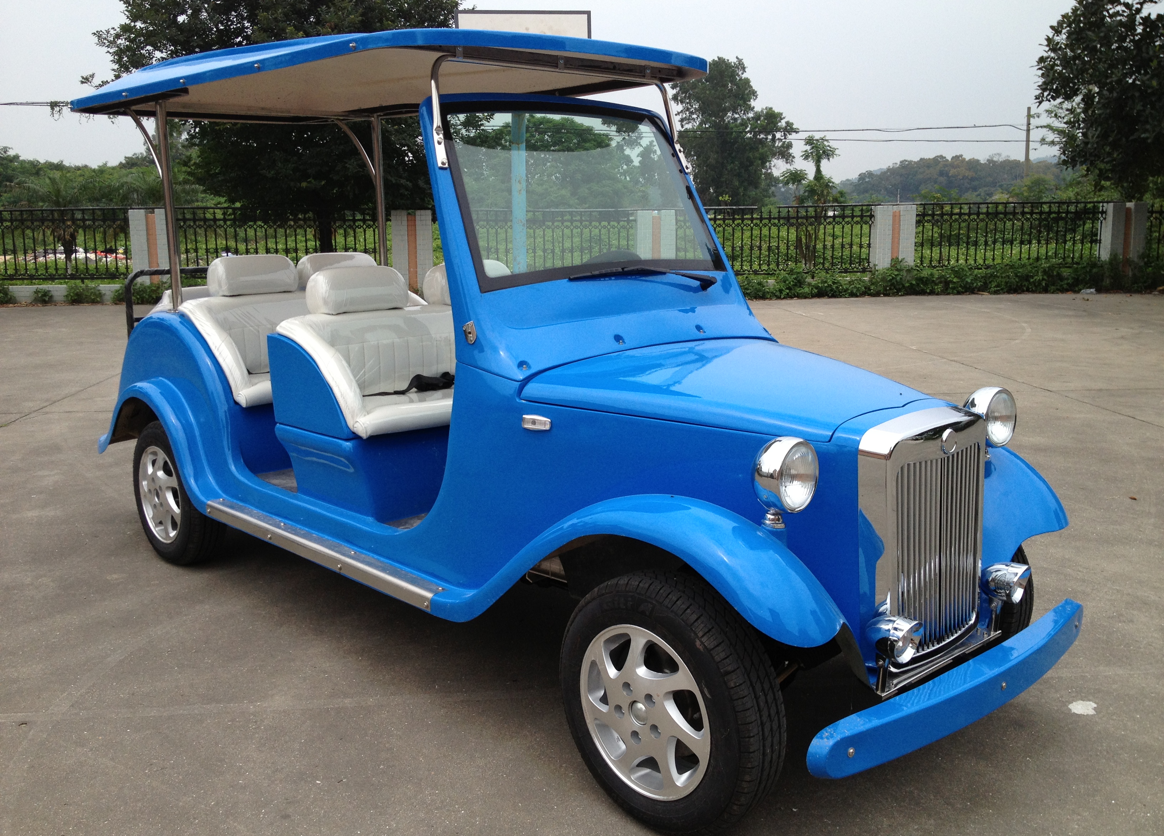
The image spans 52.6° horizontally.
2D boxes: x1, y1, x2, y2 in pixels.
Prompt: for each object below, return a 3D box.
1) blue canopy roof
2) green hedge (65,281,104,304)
[{"bbox_3d":[-0.807,-1.250,4.261,1.250,0.200,2.530,-9,14,-41],"label":"blue canopy roof"},{"bbox_3d":[-7.389,-1.892,17.534,0.580,0.340,0.450,-4,11,-22],"label":"green hedge"}]

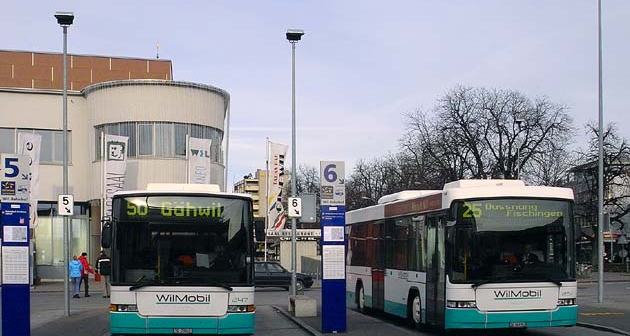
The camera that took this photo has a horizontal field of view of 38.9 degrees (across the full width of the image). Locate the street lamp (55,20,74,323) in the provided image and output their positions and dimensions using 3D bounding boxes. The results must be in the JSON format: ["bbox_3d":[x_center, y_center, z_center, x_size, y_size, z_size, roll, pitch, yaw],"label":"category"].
[{"bbox_3d":[-6.362,-0.089,22.800,0.500,7.800,0.600,0,-5,0],"label":"street lamp"}]

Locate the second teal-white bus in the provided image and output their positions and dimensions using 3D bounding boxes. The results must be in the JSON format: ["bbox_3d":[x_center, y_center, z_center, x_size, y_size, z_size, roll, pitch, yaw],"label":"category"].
[{"bbox_3d":[2.718,2.191,21.850,2.550,3.100,11.300,1,-5,-10],"label":"second teal-white bus"}]

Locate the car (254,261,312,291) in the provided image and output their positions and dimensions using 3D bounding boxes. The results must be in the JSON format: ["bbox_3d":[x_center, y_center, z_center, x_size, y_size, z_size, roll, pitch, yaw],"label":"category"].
[{"bbox_3d":[-2.199,5.083,42.200,4.450,1.400,1.700,0,-5,-5],"label":"car"}]

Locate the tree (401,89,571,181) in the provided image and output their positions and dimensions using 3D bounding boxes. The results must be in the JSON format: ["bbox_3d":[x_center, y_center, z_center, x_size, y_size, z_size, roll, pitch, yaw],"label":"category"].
[{"bbox_3d":[11.598,0.975,60.000,11.700,12.900,11.000,0,-5,0],"label":"tree"}]

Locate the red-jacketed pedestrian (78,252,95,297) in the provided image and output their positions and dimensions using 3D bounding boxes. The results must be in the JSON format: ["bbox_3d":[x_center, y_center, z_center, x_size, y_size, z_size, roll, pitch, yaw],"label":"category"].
[{"bbox_3d":[-8.834,4.137,34.500,0.580,1.700,0.480,-5,-7,41],"label":"red-jacketed pedestrian"}]

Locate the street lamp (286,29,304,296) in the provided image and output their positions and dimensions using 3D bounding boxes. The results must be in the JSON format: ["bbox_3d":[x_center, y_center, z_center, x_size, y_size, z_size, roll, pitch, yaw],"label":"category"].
[{"bbox_3d":[-0.555,0.027,24.500,0.500,7.800,0.600,0,-5,0],"label":"street lamp"}]

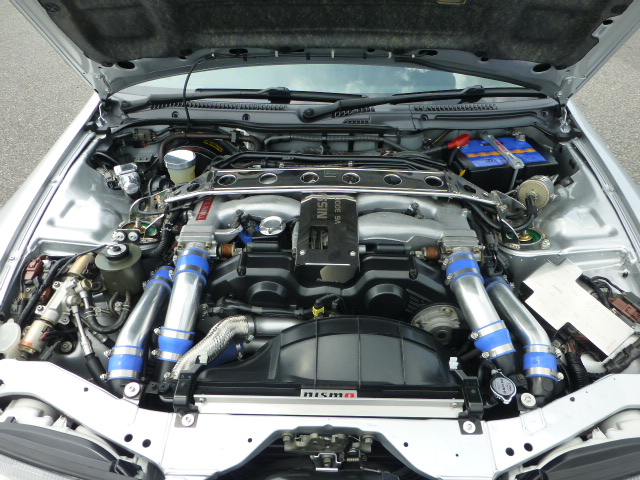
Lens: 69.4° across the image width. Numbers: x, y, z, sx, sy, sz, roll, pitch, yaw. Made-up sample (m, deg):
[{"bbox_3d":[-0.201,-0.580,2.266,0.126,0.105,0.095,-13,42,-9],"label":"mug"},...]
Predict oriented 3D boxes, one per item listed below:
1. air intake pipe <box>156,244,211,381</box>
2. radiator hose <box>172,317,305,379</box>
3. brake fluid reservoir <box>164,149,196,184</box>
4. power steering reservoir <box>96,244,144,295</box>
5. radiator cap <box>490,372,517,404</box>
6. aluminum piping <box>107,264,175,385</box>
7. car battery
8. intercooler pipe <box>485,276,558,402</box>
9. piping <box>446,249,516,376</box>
[{"bbox_3d":[-0.289,0.147,0.970,0.085,0.085,0.255,6,69,7],"label":"air intake pipe"},{"bbox_3d":[-0.164,0.201,0.913,0.286,0.089,0.071,-13,40,-17],"label":"radiator hose"},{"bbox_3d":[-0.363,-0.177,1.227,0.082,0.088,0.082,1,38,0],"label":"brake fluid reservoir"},{"bbox_3d":[-0.442,0.066,1.036,0.100,0.110,0.100,1,38,0],"label":"power steering reservoir"},{"bbox_3d":[0.336,0.279,0.853,0.049,0.028,0.062,3,38,3],"label":"radiator cap"},{"bbox_3d":[-0.376,0.184,0.993,0.085,0.085,0.259,8,61,9],"label":"aluminum piping"},{"bbox_3d":[0.514,-0.173,1.388,0.258,0.210,0.175,-6,38,-9],"label":"car battery"},{"bbox_3d":[0.430,0.202,0.993,0.085,0.085,0.251,-5,60,-8],"label":"intercooler pipe"},{"bbox_3d":[0.340,0.146,0.970,0.085,0.085,0.240,-10,67,-13],"label":"piping"}]

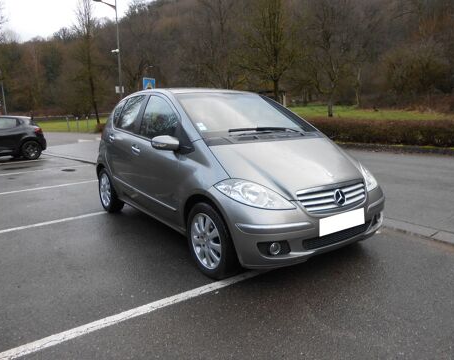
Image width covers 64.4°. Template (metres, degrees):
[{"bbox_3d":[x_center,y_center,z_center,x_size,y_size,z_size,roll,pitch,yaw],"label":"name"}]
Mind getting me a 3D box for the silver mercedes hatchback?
[{"bbox_3d":[-0.183,-0.243,4.264,1.800,1.590,3.840,-8,13,-35],"label":"silver mercedes hatchback"}]

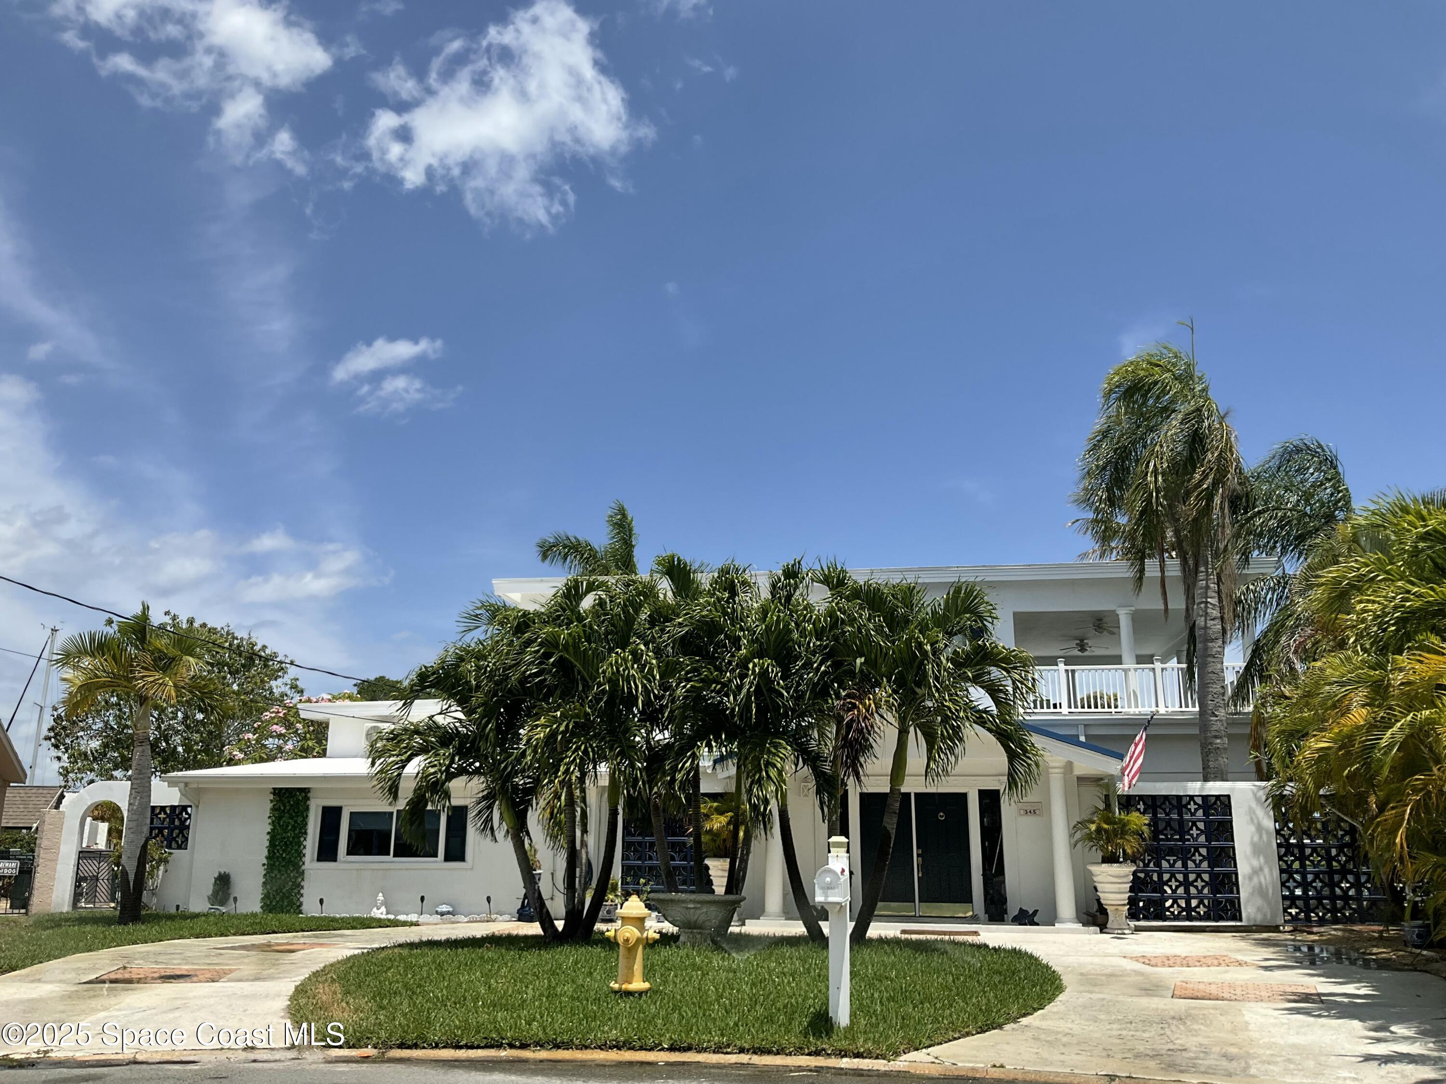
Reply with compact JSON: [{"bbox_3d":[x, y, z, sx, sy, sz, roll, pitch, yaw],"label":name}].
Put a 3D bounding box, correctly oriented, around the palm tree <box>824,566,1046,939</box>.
[{"bbox_3d":[2.802,2.829,16.230,2.966,4.884,2.669,0,-14,0],"label":"palm tree"}]

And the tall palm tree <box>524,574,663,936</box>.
[{"bbox_3d":[-1.776,2.808,16.440,2.207,4.860,2.207,0,-14,0],"label":"tall palm tree"}]

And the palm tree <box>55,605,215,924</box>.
[{"bbox_3d":[-10.337,3.791,21.125,2.800,5.493,2.800,0,-14,0],"label":"palm tree"}]

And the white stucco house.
[{"bbox_3d":[0.138,4.484,25.805,21.000,6.600,11.300,-2,-14,8],"label":"white stucco house"}]

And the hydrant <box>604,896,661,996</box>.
[{"bbox_3d":[-0.792,3.499,10.581,0.470,0.810,0.380,-2,-15,10],"label":"hydrant"}]

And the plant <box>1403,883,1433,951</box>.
[{"bbox_3d":[9.447,5.091,16.428,0.419,0.850,0.419,0,-14,0],"label":"plant"}]

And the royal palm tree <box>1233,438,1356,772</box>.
[{"bbox_3d":[11.080,2.399,23.087,2.886,9.316,2.886,0,-14,0],"label":"royal palm tree"}]

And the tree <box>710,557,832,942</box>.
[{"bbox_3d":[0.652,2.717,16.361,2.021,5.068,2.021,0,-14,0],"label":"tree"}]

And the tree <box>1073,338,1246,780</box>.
[{"bbox_3d":[8.196,1.328,22.198,3.435,10.924,3.435,0,-14,0],"label":"tree"}]

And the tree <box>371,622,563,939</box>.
[{"bbox_3d":[-3.465,3.130,16.250,2.598,4.183,2.468,0,-14,0],"label":"tree"}]

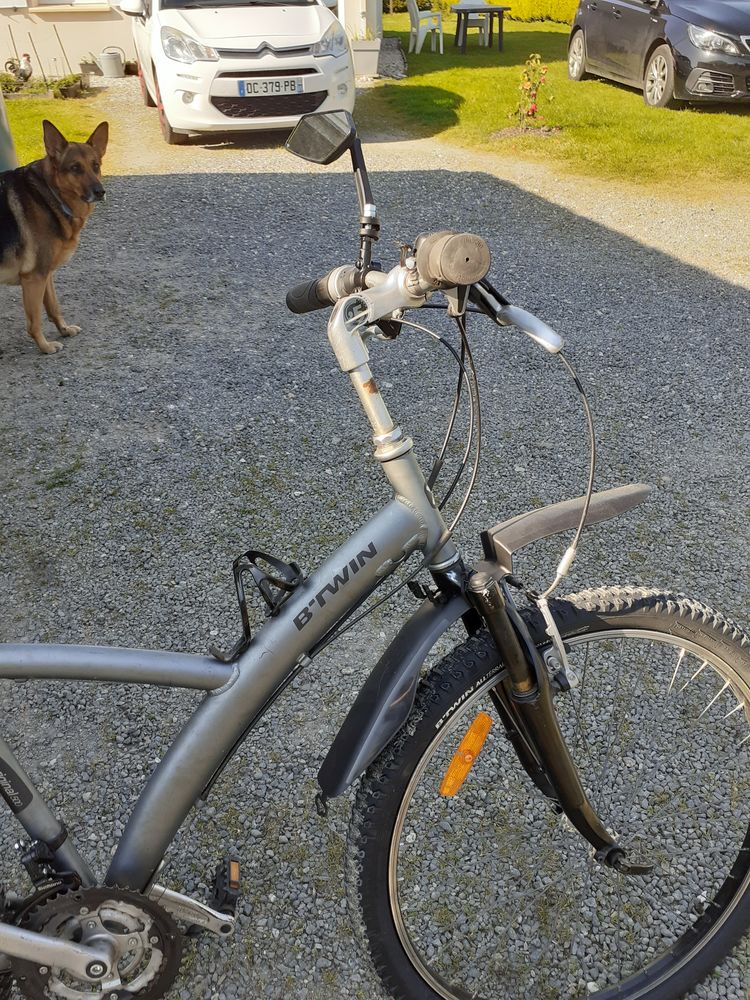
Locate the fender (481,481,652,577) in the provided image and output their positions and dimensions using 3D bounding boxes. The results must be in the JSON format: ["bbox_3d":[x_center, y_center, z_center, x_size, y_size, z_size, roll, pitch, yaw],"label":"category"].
[{"bbox_3d":[0.241,0.028,0.942,0.218,0.053,0.072,-15,15,-13],"label":"fender"}]

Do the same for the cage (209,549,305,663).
[{"bbox_3d":[-0.146,0.112,0.877,0.140,0.084,0.076,-43,17,3],"label":"cage"}]

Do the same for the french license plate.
[{"bbox_3d":[-0.829,-3.314,6.263,0.520,0.110,0.020,-10,35,-15],"label":"french license plate"}]

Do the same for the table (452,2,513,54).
[{"bbox_3d":[2.041,-9.270,15.354,0.980,0.720,1.400,-1,34,-1],"label":"table"}]

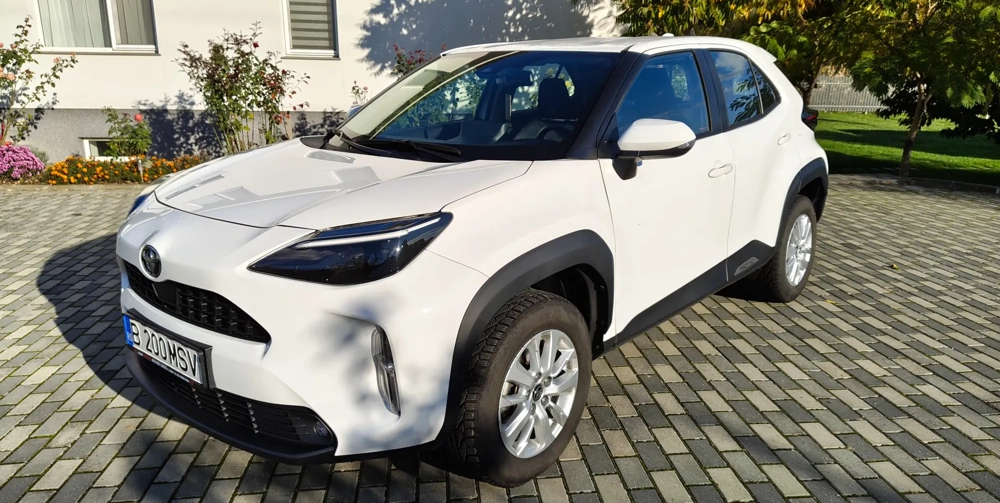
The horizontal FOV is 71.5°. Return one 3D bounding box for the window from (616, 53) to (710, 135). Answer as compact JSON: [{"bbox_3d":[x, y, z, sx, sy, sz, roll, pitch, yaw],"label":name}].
[{"bbox_3d":[0.691,-0.668,2.955,0.060,0.410,0.860,-17,-1,43],"label":"window"}]

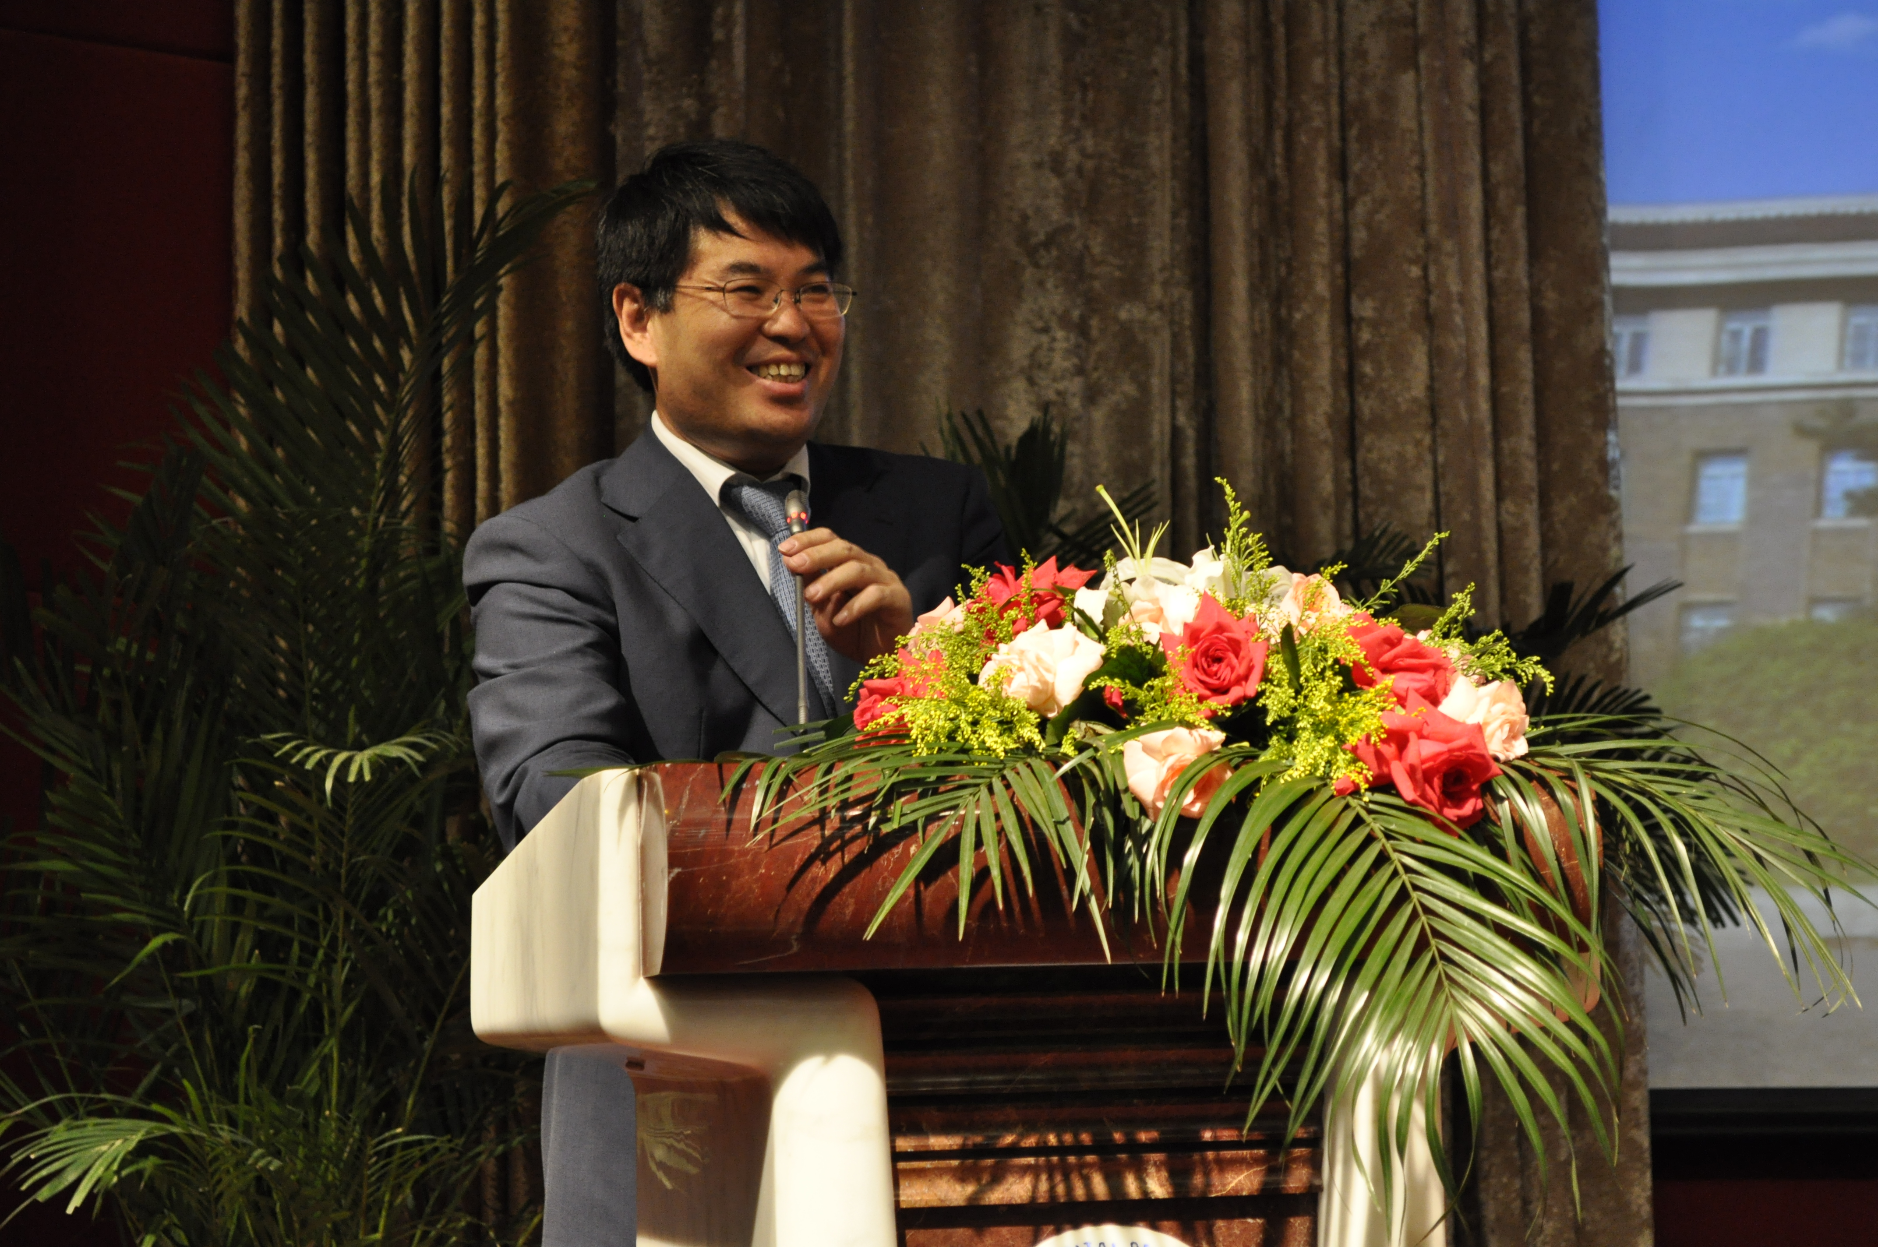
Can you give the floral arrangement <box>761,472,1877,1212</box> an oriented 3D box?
[{"bbox_3d":[0.262,0.158,3.120,0.800,0.520,0.470,1,-7,-20],"label":"floral arrangement"}]

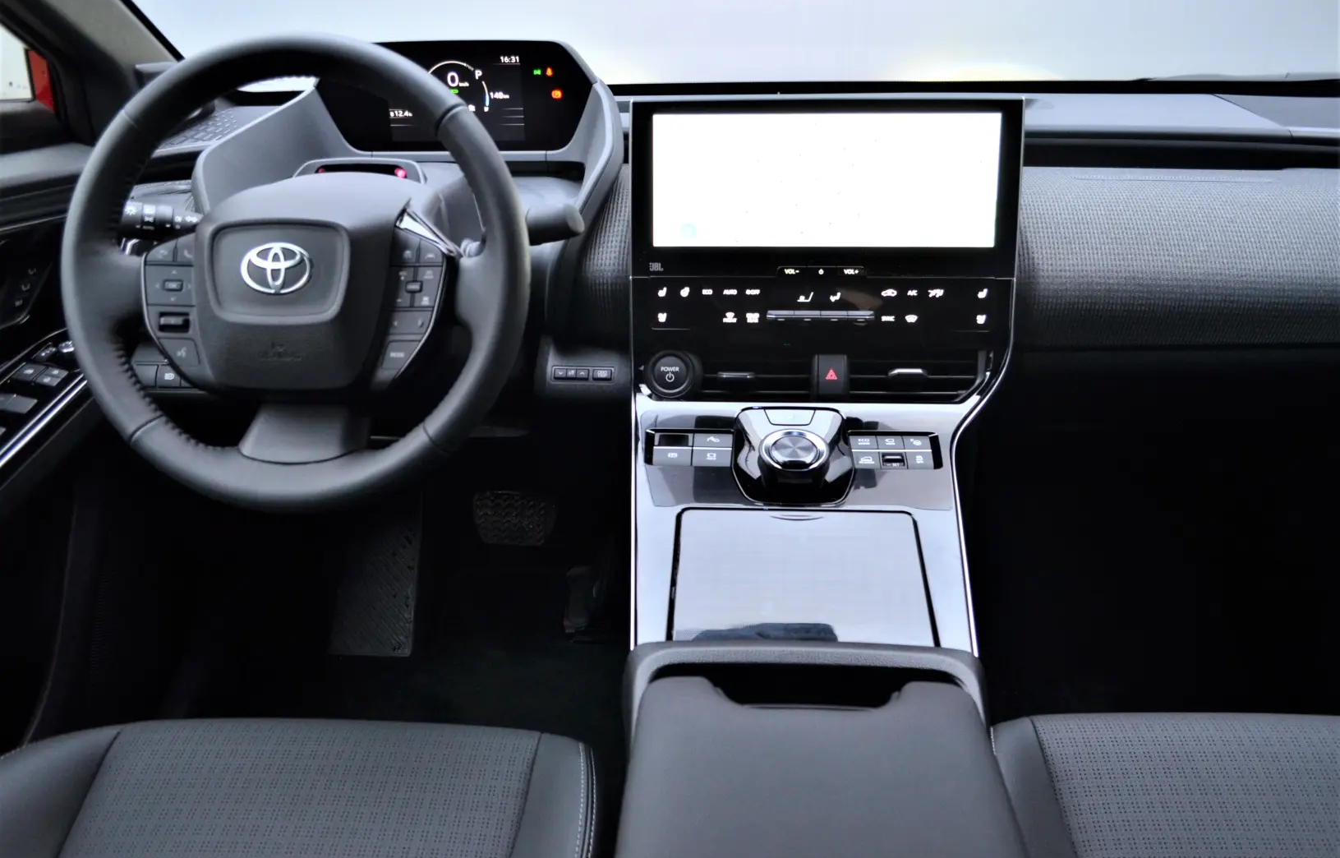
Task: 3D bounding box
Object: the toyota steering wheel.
[{"bbox_3d":[-0.285,-0.120,0.785,0.363,0.363,0.110,1,2,3],"label":"toyota steering wheel"}]

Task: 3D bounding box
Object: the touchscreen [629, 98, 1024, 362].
[{"bbox_3d":[0.133,-0.157,0.862,0.330,0.260,0.060,1,4,3],"label":"touchscreen"}]

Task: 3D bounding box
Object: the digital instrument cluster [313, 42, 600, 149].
[{"bbox_3d":[-0.244,-0.388,1.169,0.308,0.124,0.055,1,17,3],"label":"digital instrument cluster"}]

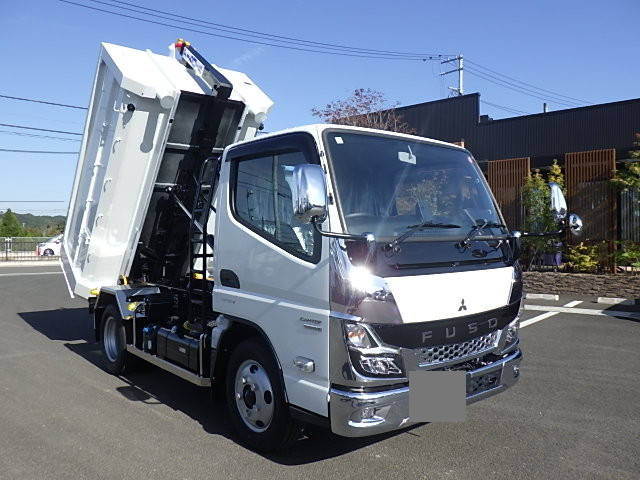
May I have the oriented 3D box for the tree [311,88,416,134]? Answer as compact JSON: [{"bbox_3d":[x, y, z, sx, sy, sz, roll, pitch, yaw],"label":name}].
[{"bbox_3d":[1.319,-1.820,15.992,3.100,5.600,3.100,-1,0,43],"label":"tree"}]

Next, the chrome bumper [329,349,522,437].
[{"bbox_3d":[0.768,0.837,2.990,1.690,0.245,0.250,-1,0,-40],"label":"chrome bumper"}]

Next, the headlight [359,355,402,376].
[{"bbox_3d":[0.286,0.629,2.615,0.220,0.112,0.115,-1,0,-28],"label":"headlight"}]

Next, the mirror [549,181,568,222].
[{"bbox_3d":[1.666,-0.268,3.623,0.090,0.265,0.165,-1,0,42],"label":"mirror"}]

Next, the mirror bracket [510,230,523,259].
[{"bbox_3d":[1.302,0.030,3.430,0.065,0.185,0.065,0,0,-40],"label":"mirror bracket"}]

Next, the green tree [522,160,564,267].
[{"bbox_3d":[5.243,-0.601,12.200,0.950,2.400,0.900,-1,0,43],"label":"green tree"}]

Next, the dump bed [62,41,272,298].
[{"bbox_3d":[-1.778,-0.522,6.016,1.680,2.870,1.190,-1,39,-40],"label":"dump bed"}]

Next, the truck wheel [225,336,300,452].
[{"bbox_3d":[-0.346,0.964,3.251,0.200,0.695,0.695,-1,0,-40],"label":"truck wheel"}]

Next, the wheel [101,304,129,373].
[{"bbox_3d":[-1.981,0.979,5.143,0.200,0.695,0.695,-1,0,-40],"label":"wheel"}]

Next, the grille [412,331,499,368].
[{"bbox_3d":[0.797,0.607,2.950,0.770,0.120,0.080,-1,0,-40],"label":"grille"}]

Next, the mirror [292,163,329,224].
[{"bbox_3d":[-0.039,-0.206,2.234,0.165,0.265,0.090,-1,0,-32],"label":"mirror"}]

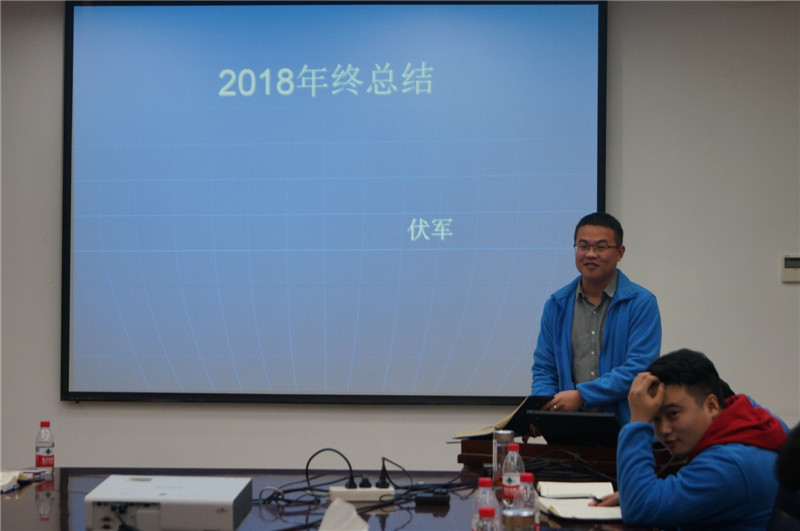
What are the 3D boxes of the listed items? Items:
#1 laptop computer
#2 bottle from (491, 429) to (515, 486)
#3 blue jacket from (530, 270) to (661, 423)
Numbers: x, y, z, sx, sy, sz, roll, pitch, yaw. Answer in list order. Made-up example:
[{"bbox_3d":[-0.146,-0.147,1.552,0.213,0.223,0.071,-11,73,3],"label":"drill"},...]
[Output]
[{"bbox_3d":[0.635,0.533,5.488,0.315,0.125,0.370,0,0,26],"label":"laptop computer"},{"bbox_3d":[0.317,0.594,5.090,0.064,0.182,0.064,1,0,0],"label":"bottle"},{"bbox_3d":[0.692,0.352,5.860,0.480,0.680,0.370,0,0,23],"label":"blue jacket"}]

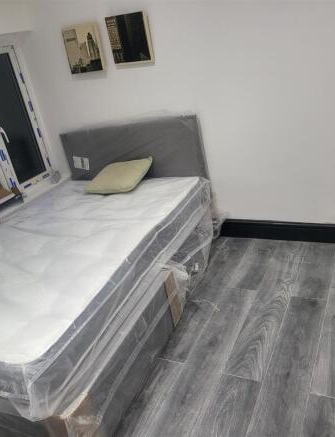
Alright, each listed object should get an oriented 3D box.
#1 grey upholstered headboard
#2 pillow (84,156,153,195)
[{"bbox_3d":[-0.260,-0.422,3.041,1.160,0.570,0.065,0,27,26],"label":"grey upholstered headboard"},{"bbox_3d":[-0.338,-0.310,2.867,0.400,0.120,0.370,-1,42,28],"label":"pillow"}]

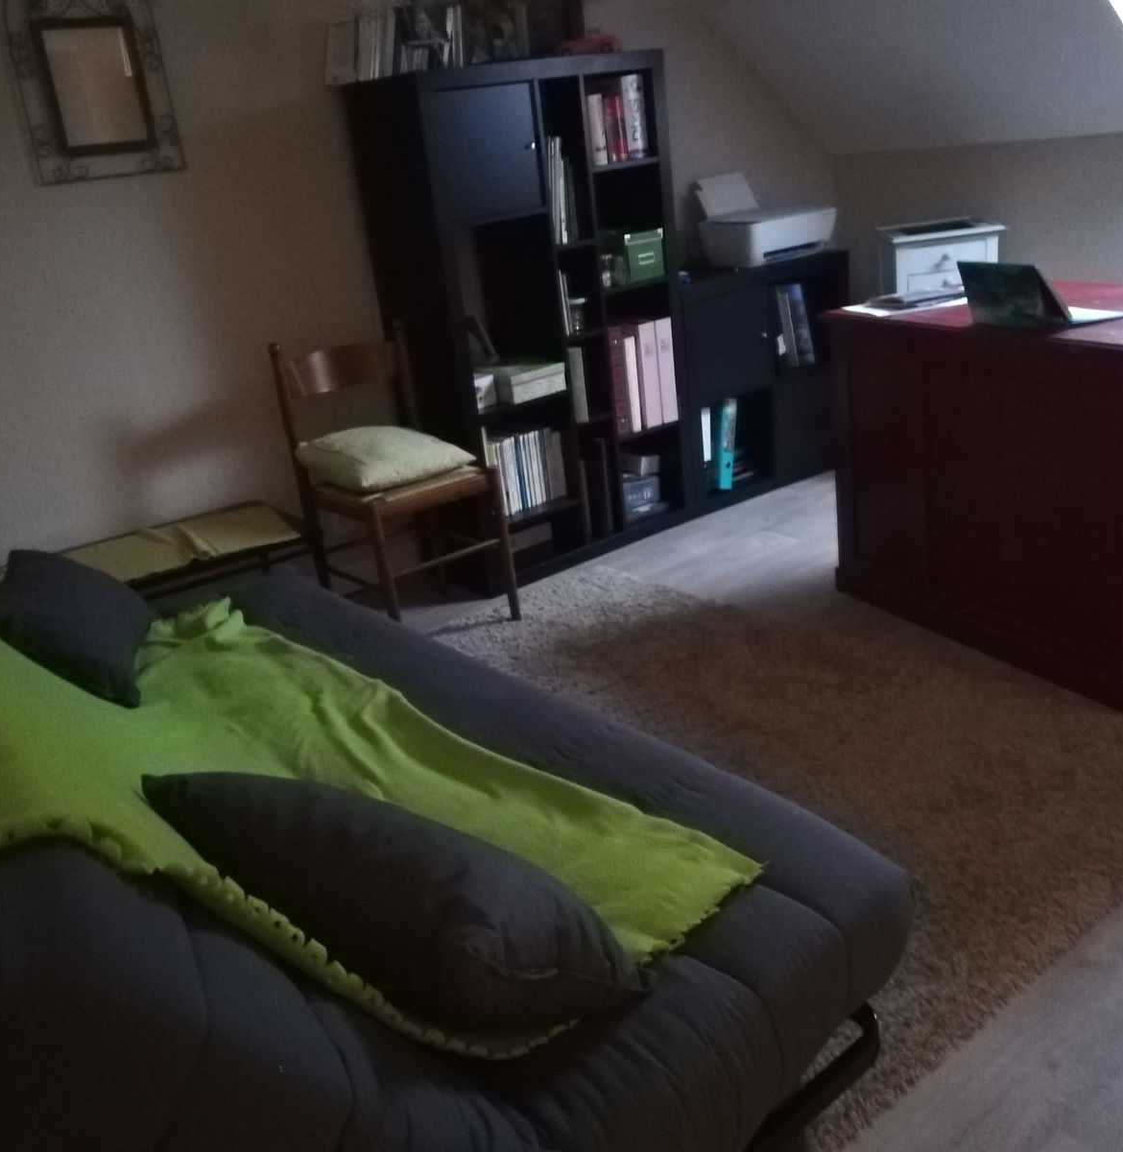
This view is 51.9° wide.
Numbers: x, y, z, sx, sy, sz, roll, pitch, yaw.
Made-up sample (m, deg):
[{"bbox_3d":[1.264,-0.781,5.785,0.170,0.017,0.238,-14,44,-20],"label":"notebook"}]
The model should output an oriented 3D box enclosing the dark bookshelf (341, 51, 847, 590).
[{"bbox_3d":[0.245,-0.920,3.860,1.660,1.490,0.405,-21,25,-31],"label":"dark bookshelf"}]

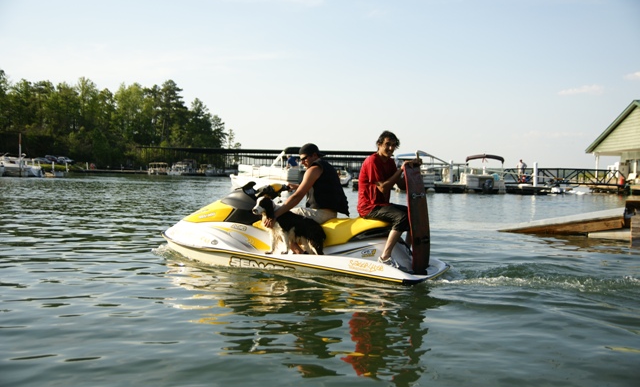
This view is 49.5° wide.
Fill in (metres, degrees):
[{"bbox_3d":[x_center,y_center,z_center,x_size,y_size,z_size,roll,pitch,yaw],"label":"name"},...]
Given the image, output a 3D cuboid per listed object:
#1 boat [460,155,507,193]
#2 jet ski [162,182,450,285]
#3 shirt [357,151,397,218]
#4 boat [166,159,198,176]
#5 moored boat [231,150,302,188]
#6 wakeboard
[{"bbox_3d":[10.100,-1.170,43.000,2.450,2.450,6.300,1,2,8],"label":"boat"},{"bbox_3d":[-0.380,0.420,7.420,3.300,1.060,1.200,4,5,28],"label":"jet ski"},{"bbox_3d":[0.565,-0.088,6.920,0.350,0.650,0.470,2,2,31],"label":"shirt"},{"bbox_3d":[-22.700,-4.150,114.000,2.700,3.100,6.200,2,2,27],"label":"boat"},{"bbox_3d":[-2.950,-1.540,44.200,2.500,2.650,6.300,-1,2,-39],"label":"moored boat"},{"bbox_3d":[0.935,0.205,6.620,0.100,1.150,0.390,-4,-1,29],"label":"wakeboard"}]

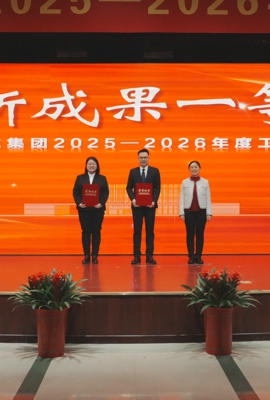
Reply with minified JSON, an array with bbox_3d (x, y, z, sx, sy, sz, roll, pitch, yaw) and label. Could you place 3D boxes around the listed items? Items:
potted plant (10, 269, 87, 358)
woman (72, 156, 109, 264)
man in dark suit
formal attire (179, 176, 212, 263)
[{"bbox_3d":[-0.832,1.079,4.840,0.765,0.820,0.750,0,0,-1],"label":"potted plant"},{"bbox_3d":[-0.666,0.158,7.650,0.550,1.635,0.360,0,0,-2],"label":"woman"},{"bbox_3d":[0.134,0.097,7.650,0.530,1.760,0.360,0,0,-1],"label":"man in dark suit"},{"bbox_3d":[0.940,0.283,7.690,0.510,1.290,0.270,0,0,-1],"label":"formal attire"}]

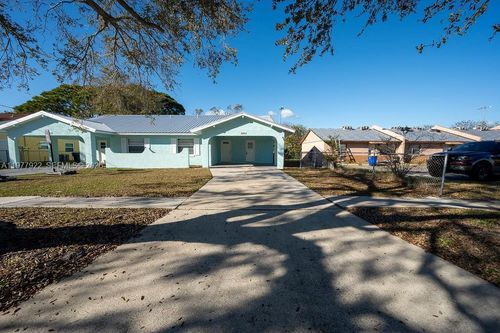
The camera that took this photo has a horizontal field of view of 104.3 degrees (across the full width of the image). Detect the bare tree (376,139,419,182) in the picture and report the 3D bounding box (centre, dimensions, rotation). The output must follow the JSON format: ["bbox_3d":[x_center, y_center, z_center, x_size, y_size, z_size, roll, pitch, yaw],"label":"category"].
[{"bbox_3d":[7.815,-0.397,10.300,2.200,2.150,2.000,0,5,0],"label":"bare tree"}]

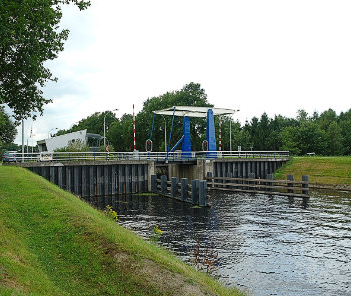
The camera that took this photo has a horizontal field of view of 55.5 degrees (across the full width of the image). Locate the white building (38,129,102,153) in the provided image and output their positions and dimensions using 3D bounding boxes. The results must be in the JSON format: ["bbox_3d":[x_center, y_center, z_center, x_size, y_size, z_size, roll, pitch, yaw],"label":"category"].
[{"bbox_3d":[-19.600,-0.660,62.700,11.200,4.900,5.800,0,0,22],"label":"white building"}]

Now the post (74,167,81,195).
[{"bbox_3d":[-12.120,4.147,41.288,0.750,3.870,0.420,0,0,-26],"label":"post"}]

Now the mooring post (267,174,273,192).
[{"bbox_3d":[11.730,4.540,41.300,0.620,2.340,0.620,0,0,33],"label":"mooring post"}]

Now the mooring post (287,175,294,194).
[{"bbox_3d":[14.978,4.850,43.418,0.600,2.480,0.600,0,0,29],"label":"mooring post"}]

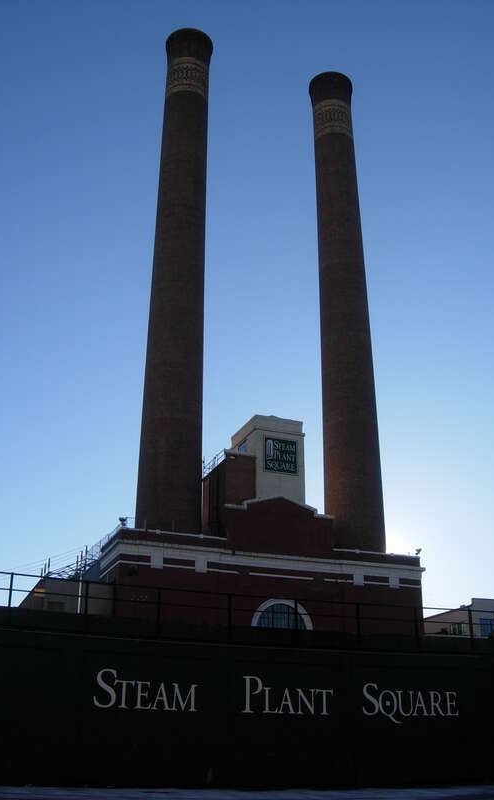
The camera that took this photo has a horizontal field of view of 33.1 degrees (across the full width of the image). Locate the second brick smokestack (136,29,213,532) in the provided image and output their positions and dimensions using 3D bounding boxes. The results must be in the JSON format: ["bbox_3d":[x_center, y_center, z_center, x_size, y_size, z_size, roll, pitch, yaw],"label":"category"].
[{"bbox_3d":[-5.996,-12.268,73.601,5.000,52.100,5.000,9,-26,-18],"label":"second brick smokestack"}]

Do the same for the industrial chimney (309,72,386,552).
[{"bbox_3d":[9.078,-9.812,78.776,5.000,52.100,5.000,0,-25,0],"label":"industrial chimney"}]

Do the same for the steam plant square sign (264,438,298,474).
[{"bbox_3d":[2.873,4.661,69.403,2.860,2.860,0.200,9,-26,-18],"label":"steam plant square sign"}]

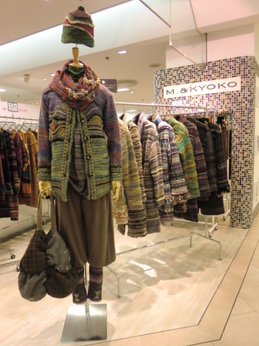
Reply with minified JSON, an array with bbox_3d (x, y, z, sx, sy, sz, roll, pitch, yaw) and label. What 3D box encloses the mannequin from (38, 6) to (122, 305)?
[{"bbox_3d":[-0.311,-0.072,1.648,0.520,1.862,0.340,-2,7,-8],"label":"mannequin"}]

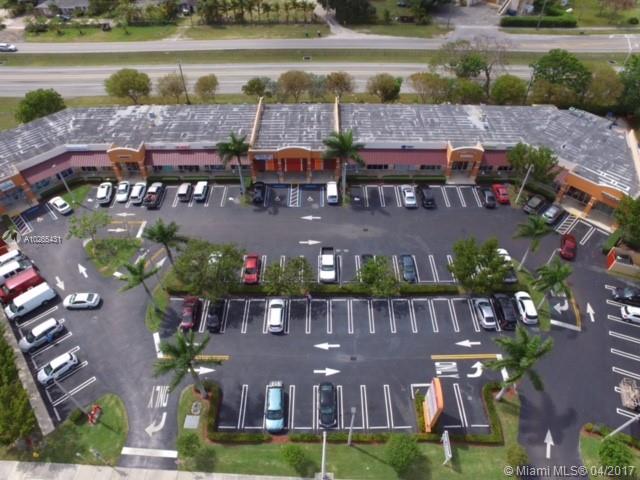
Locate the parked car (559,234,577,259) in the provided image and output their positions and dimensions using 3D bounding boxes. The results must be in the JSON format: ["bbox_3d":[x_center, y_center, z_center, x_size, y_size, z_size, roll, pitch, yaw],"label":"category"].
[{"bbox_3d":[38.803,0.828,57.657,1.800,1.500,4.500,23,50,21],"label":"parked car"}]

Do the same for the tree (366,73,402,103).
[{"bbox_3d":[14.135,-33.682,81.676,7.200,6.200,6.500,0,50,0],"label":"tree"}]

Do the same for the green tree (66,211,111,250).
[{"bbox_3d":[-34.875,-1.432,56.961,5.400,6.300,5.400,0,48,0],"label":"green tree"}]

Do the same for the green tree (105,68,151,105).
[{"bbox_3d":[-45.000,-34.980,87.579,9.600,8.200,9.200,0,46,0],"label":"green tree"}]

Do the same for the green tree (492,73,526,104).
[{"bbox_3d":[42.960,-33.881,84.774,7.100,7.000,7.100,0,48,0],"label":"green tree"}]

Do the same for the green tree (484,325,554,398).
[{"bbox_3d":[19.184,14.471,38.815,6.100,11.400,6.100,0,48,0],"label":"green tree"}]

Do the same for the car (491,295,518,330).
[{"bbox_3d":[24.724,9.326,49.277,1.900,1.750,4.800,0,46,0],"label":"car"}]

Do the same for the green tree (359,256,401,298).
[{"bbox_3d":[8.126,5.078,50.080,5.300,5.000,5.100,0,50,0],"label":"green tree"}]

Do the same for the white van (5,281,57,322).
[{"bbox_3d":[-39.775,8.493,50.950,5.600,2.100,2.000,-32,55,-25],"label":"white van"}]

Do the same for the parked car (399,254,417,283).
[{"bbox_3d":[12.685,4.099,53.183,1.800,1.480,4.500,0,50,0],"label":"parked car"}]

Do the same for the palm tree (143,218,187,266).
[{"bbox_3d":[-21.419,1.480,52.109,4.900,6.600,4.900,0,50,0],"label":"palm tree"}]

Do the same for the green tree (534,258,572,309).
[{"bbox_3d":[29.100,6.660,47.924,4.700,7.400,4.700,0,46,0],"label":"green tree"}]

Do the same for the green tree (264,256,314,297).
[{"bbox_3d":[-4.336,5.081,50.105,6.400,5.000,5.300,0,50,0],"label":"green tree"}]

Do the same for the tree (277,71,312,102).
[{"bbox_3d":[-5.538,-35.429,86.410,7.400,7.300,7.400,0,48,0],"label":"tree"}]

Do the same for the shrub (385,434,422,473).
[{"bbox_3d":[8.280,21.529,37.115,3.400,3.600,3.400,0,50,0],"label":"shrub"}]

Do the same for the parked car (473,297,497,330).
[{"bbox_3d":[22.070,9.529,49.289,1.800,1.450,4.550,0,46,0],"label":"parked car"}]

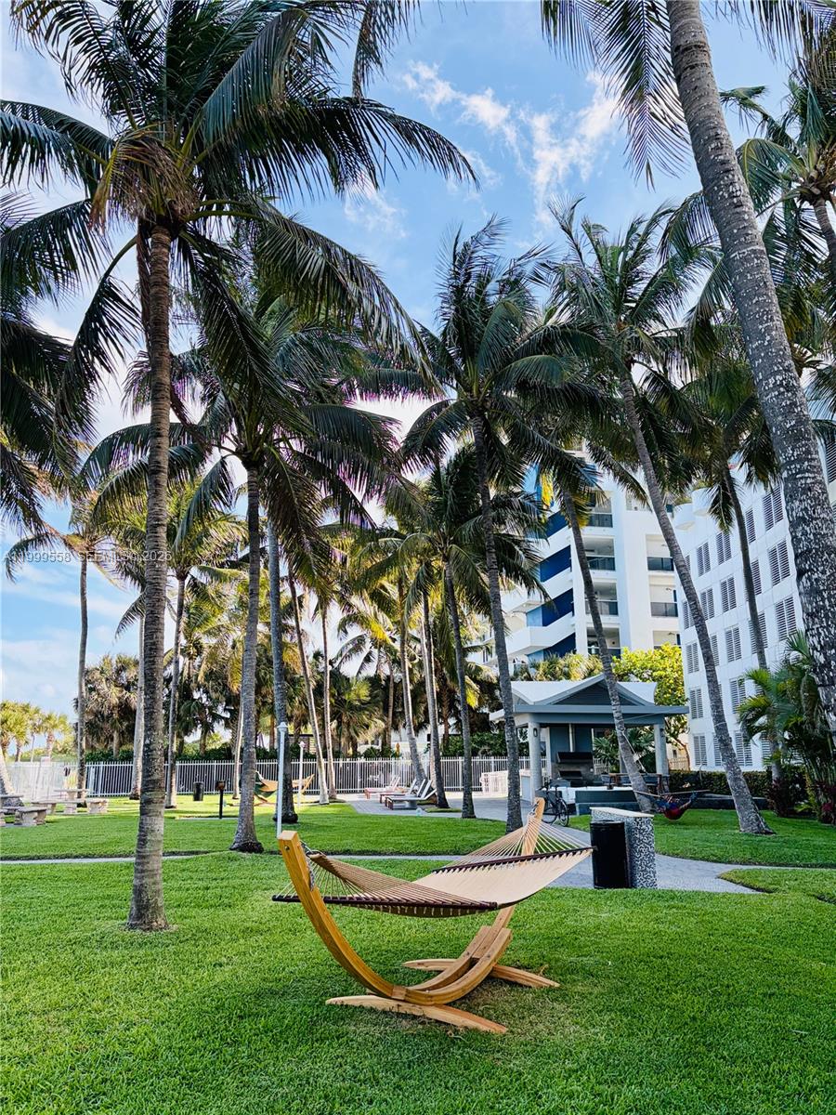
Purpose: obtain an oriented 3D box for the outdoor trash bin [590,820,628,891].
[{"bbox_3d":[2.433,3.730,10.562,0.450,0.770,0.450,-3,-14,12],"label":"outdoor trash bin"}]

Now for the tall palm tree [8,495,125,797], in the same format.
[{"bbox_3d":[-13.872,3.253,32.173,4.700,12.100,4.700,-1,-14,0],"label":"tall palm tree"}]

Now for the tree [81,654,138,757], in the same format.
[{"bbox_3d":[-16.922,9.064,46.202,3.500,7.600,3.500,-1,-14,0],"label":"tree"}]

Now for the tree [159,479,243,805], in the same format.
[{"bbox_3d":[-8.724,3.068,31.177,4.600,11.900,4.600,-1,-14,0],"label":"tree"}]

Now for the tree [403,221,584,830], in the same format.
[{"bbox_3d":[2.089,-1.259,21.401,5.000,15.600,5.000,-1,-14,0],"label":"tree"}]

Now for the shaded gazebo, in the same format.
[{"bbox_3d":[6.780,7.393,34.107,6.850,4.720,4.900,1,-14,-6],"label":"shaded gazebo"}]

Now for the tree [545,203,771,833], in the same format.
[{"bbox_3d":[5.188,-1.371,19.364,4.400,14.800,4.800,-1,-14,0],"label":"tree"}]

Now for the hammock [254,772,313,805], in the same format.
[{"bbox_3d":[-5.102,8.568,31.067,1.400,1.200,3.600,9,-17,-35],"label":"hammock"}]

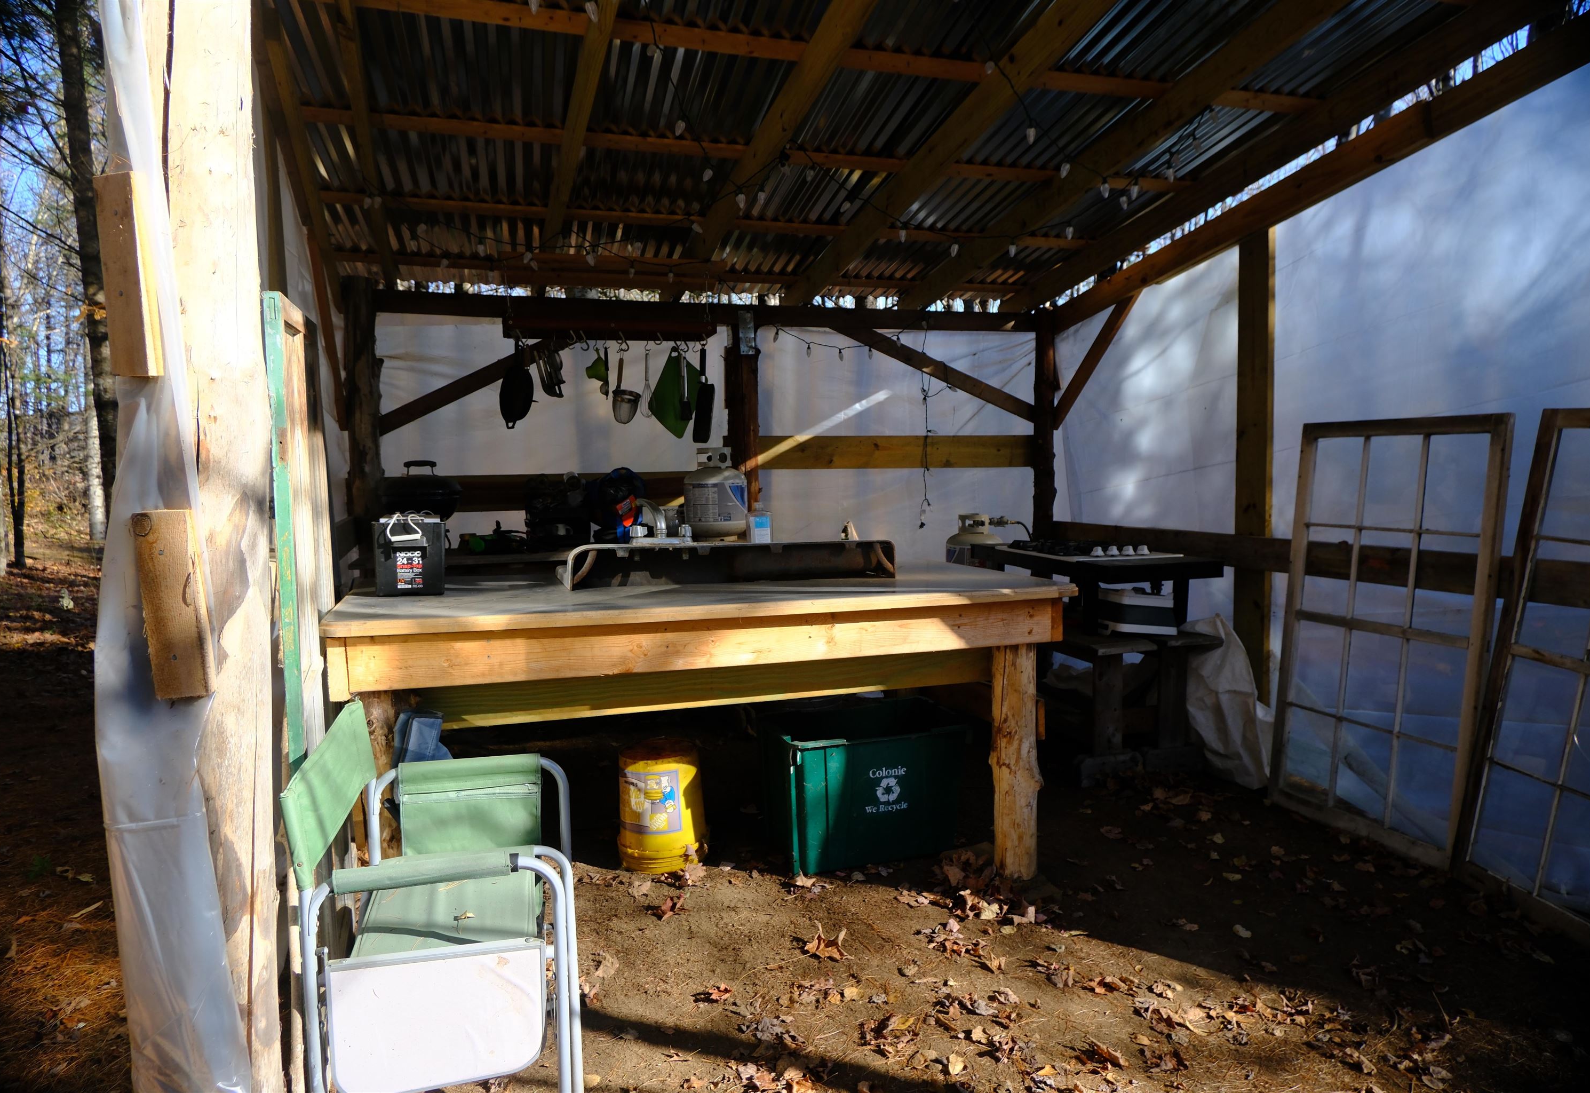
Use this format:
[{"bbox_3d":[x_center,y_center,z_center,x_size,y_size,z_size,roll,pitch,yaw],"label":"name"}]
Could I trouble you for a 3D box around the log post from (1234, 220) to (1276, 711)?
[{"bbox_3d":[1.986,-0.209,4.560,0.050,2.285,0.180,-2,4,-18],"label":"log post"}]

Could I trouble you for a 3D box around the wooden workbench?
[{"bbox_3d":[-0.321,0.588,3.510,2.170,0.937,1.120,-2,4,-18],"label":"wooden workbench"}]

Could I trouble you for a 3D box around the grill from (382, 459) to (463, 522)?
[{"bbox_3d":[-1.678,-0.187,4.700,0.365,0.390,0.365,-1,4,0],"label":"grill"}]

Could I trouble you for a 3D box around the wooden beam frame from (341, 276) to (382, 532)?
[{"bbox_3d":[-2.043,-0.157,5.037,0.165,2.229,0.165,-2,4,-18],"label":"wooden beam frame"}]

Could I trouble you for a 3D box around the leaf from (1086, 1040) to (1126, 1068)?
[{"bbox_3d":[0.676,1.102,2.280,0.080,0.035,0.065,-1,4,0],"label":"leaf"}]

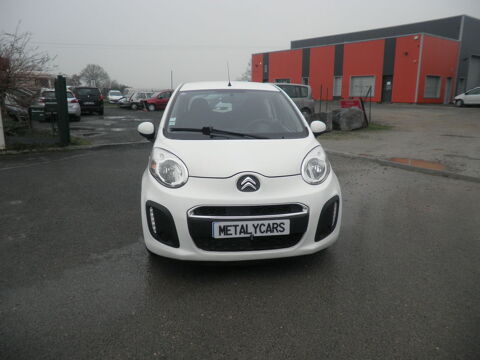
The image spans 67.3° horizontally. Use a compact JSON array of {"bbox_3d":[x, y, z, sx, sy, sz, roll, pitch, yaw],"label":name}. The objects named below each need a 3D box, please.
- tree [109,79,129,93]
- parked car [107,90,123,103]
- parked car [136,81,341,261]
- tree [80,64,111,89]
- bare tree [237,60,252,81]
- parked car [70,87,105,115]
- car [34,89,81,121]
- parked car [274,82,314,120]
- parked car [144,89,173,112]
[{"bbox_3d":[-34.265,-26.308,101.682,5.600,5.000,5.400,-4,15,-18],"label":"tree"},{"bbox_3d":[-14.796,-9.952,42.653,1.680,1.550,4.000,-5,15,-19],"label":"parked car"},{"bbox_3d":[-0.110,-0.365,4.032,1.700,1.465,3.440,-1,14,-6],"label":"parked car"},{"bbox_3d":[-40.495,-28.267,101.204,8.200,9.000,8.200,-5,15,-20],"label":"tree"},{"bbox_3d":[2.380,-23.612,81.724,7.500,9.500,7.500,1,14,2],"label":"bare tree"},{"bbox_3d":[-9.095,-4.788,21.601,1.780,1.610,4.250,-5,15,-20],"label":"parked car"},{"bbox_3d":[-8.863,-3.747,17.645,1.790,1.480,4.350,-6,15,-24],"label":"car"},{"bbox_3d":[1.259,-3.052,14.644,4.270,1.620,1.800,-11,18,-38],"label":"parked car"},{"bbox_3d":[-5.084,-5.735,25.728,4.000,1.500,1.700,-6,15,-25],"label":"parked car"}]

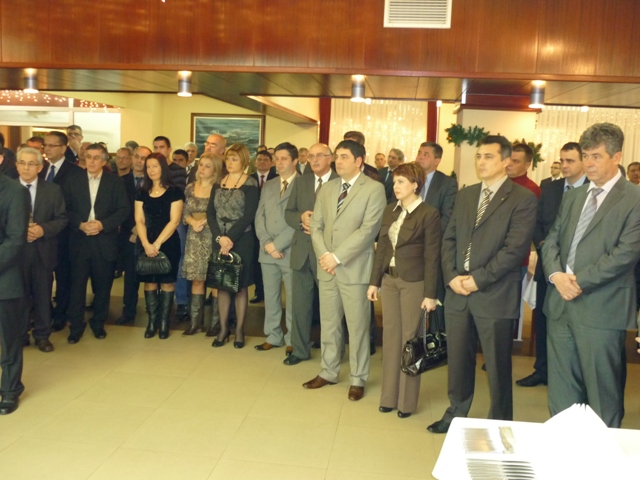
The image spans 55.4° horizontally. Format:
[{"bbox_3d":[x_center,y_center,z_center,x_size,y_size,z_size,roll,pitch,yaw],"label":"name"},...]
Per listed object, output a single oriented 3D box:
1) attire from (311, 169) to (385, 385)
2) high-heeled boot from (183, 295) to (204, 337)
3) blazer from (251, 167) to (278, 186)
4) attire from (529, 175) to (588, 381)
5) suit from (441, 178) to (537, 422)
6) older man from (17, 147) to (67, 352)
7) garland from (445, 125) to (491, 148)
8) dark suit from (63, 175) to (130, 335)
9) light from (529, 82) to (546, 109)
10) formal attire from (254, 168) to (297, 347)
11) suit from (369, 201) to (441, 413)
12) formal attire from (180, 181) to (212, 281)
[{"bbox_3d":[0.188,0.296,4.428,0.560,1.510,0.340,6,8,29],"label":"attire"},{"bbox_3d":[-1.197,0.703,5.791,0.110,0.378,0.250,8,8,38],"label":"high-heeled boot"},{"bbox_3d":[-0.654,-0.438,7.135,0.520,0.780,0.290,4,7,14],"label":"blazer"},{"bbox_3d":[1.886,0.310,4.757,0.330,1.530,0.540,-3,9,-40],"label":"attire"},{"bbox_3d":[1.003,0.386,3.768,0.360,1.525,0.550,-3,9,-42],"label":"suit"},{"bbox_3d":[-2.427,0.062,5.152,0.560,1.686,0.380,0,7,-21],"label":"older man"},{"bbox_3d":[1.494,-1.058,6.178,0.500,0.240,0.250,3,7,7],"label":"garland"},{"bbox_3d":[-2.038,0.120,5.574,0.590,1.520,0.340,2,7,-6],"label":"dark suit"},{"bbox_3d":[1.852,-1.235,5.195,0.130,0.240,0.130,3,7,7],"label":"light"},{"bbox_3d":[-0.352,0.166,5.378,0.540,1.490,0.340,6,8,31],"label":"formal attire"},{"bbox_3d":[0.578,0.420,4.093,0.480,1.390,0.310,8,9,42],"label":"suit"},{"bbox_3d":[-1.105,-0.068,5.759,0.430,0.950,0.280,7,8,35],"label":"formal attire"}]

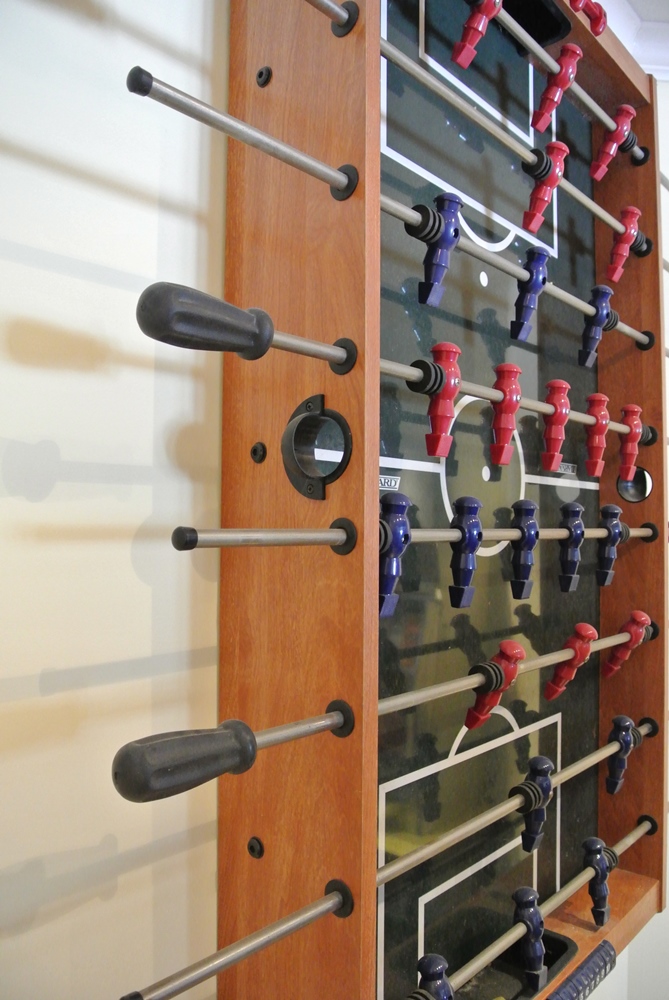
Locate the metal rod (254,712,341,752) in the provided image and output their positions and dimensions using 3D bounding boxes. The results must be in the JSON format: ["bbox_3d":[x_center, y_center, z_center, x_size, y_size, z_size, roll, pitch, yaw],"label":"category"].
[{"bbox_3d":[-0.030,0.179,0.580,0.013,0.013,0.111,-2,-3,42],"label":"metal rod"}]

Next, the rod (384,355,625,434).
[{"bbox_3d":[0.246,-0.111,0.898,0.013,0.013,0.654,-2,-3,42],"label":"rod"}]

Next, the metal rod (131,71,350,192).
[{"bbox_3d":[-0.061,-0.271,0.559,0.015,0.015,0.209,-2,-2,42],"label":"metal rod"}]

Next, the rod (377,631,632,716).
[{"bbox_3d":[0.245,0.192,0.888,0.013,0.013,0.654,-2,-3,42],"label":"rod"}]

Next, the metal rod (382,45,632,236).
[{"bbox_3d":[0.244,-0.404,0.905,0.013,0.013,0.644,-2,-2,42],"label":"metal rod"}]

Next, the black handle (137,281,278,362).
[{"bbox_3d":[-0.091,-0.124,0.521,0.037,0.037,0.103,-2,-2,42],"label":"black handle"}]

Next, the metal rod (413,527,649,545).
[{"bbox_3d":[0.274,0.042,0.925,0.013,0.013,0.639,-2,-3,42],"label":"metal rod"}]

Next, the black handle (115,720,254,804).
[{"bbox_3d":[-0.101,0.174,0.501,0.037,0.037,0.102,-2,-3,42],"label":"black handle"}]

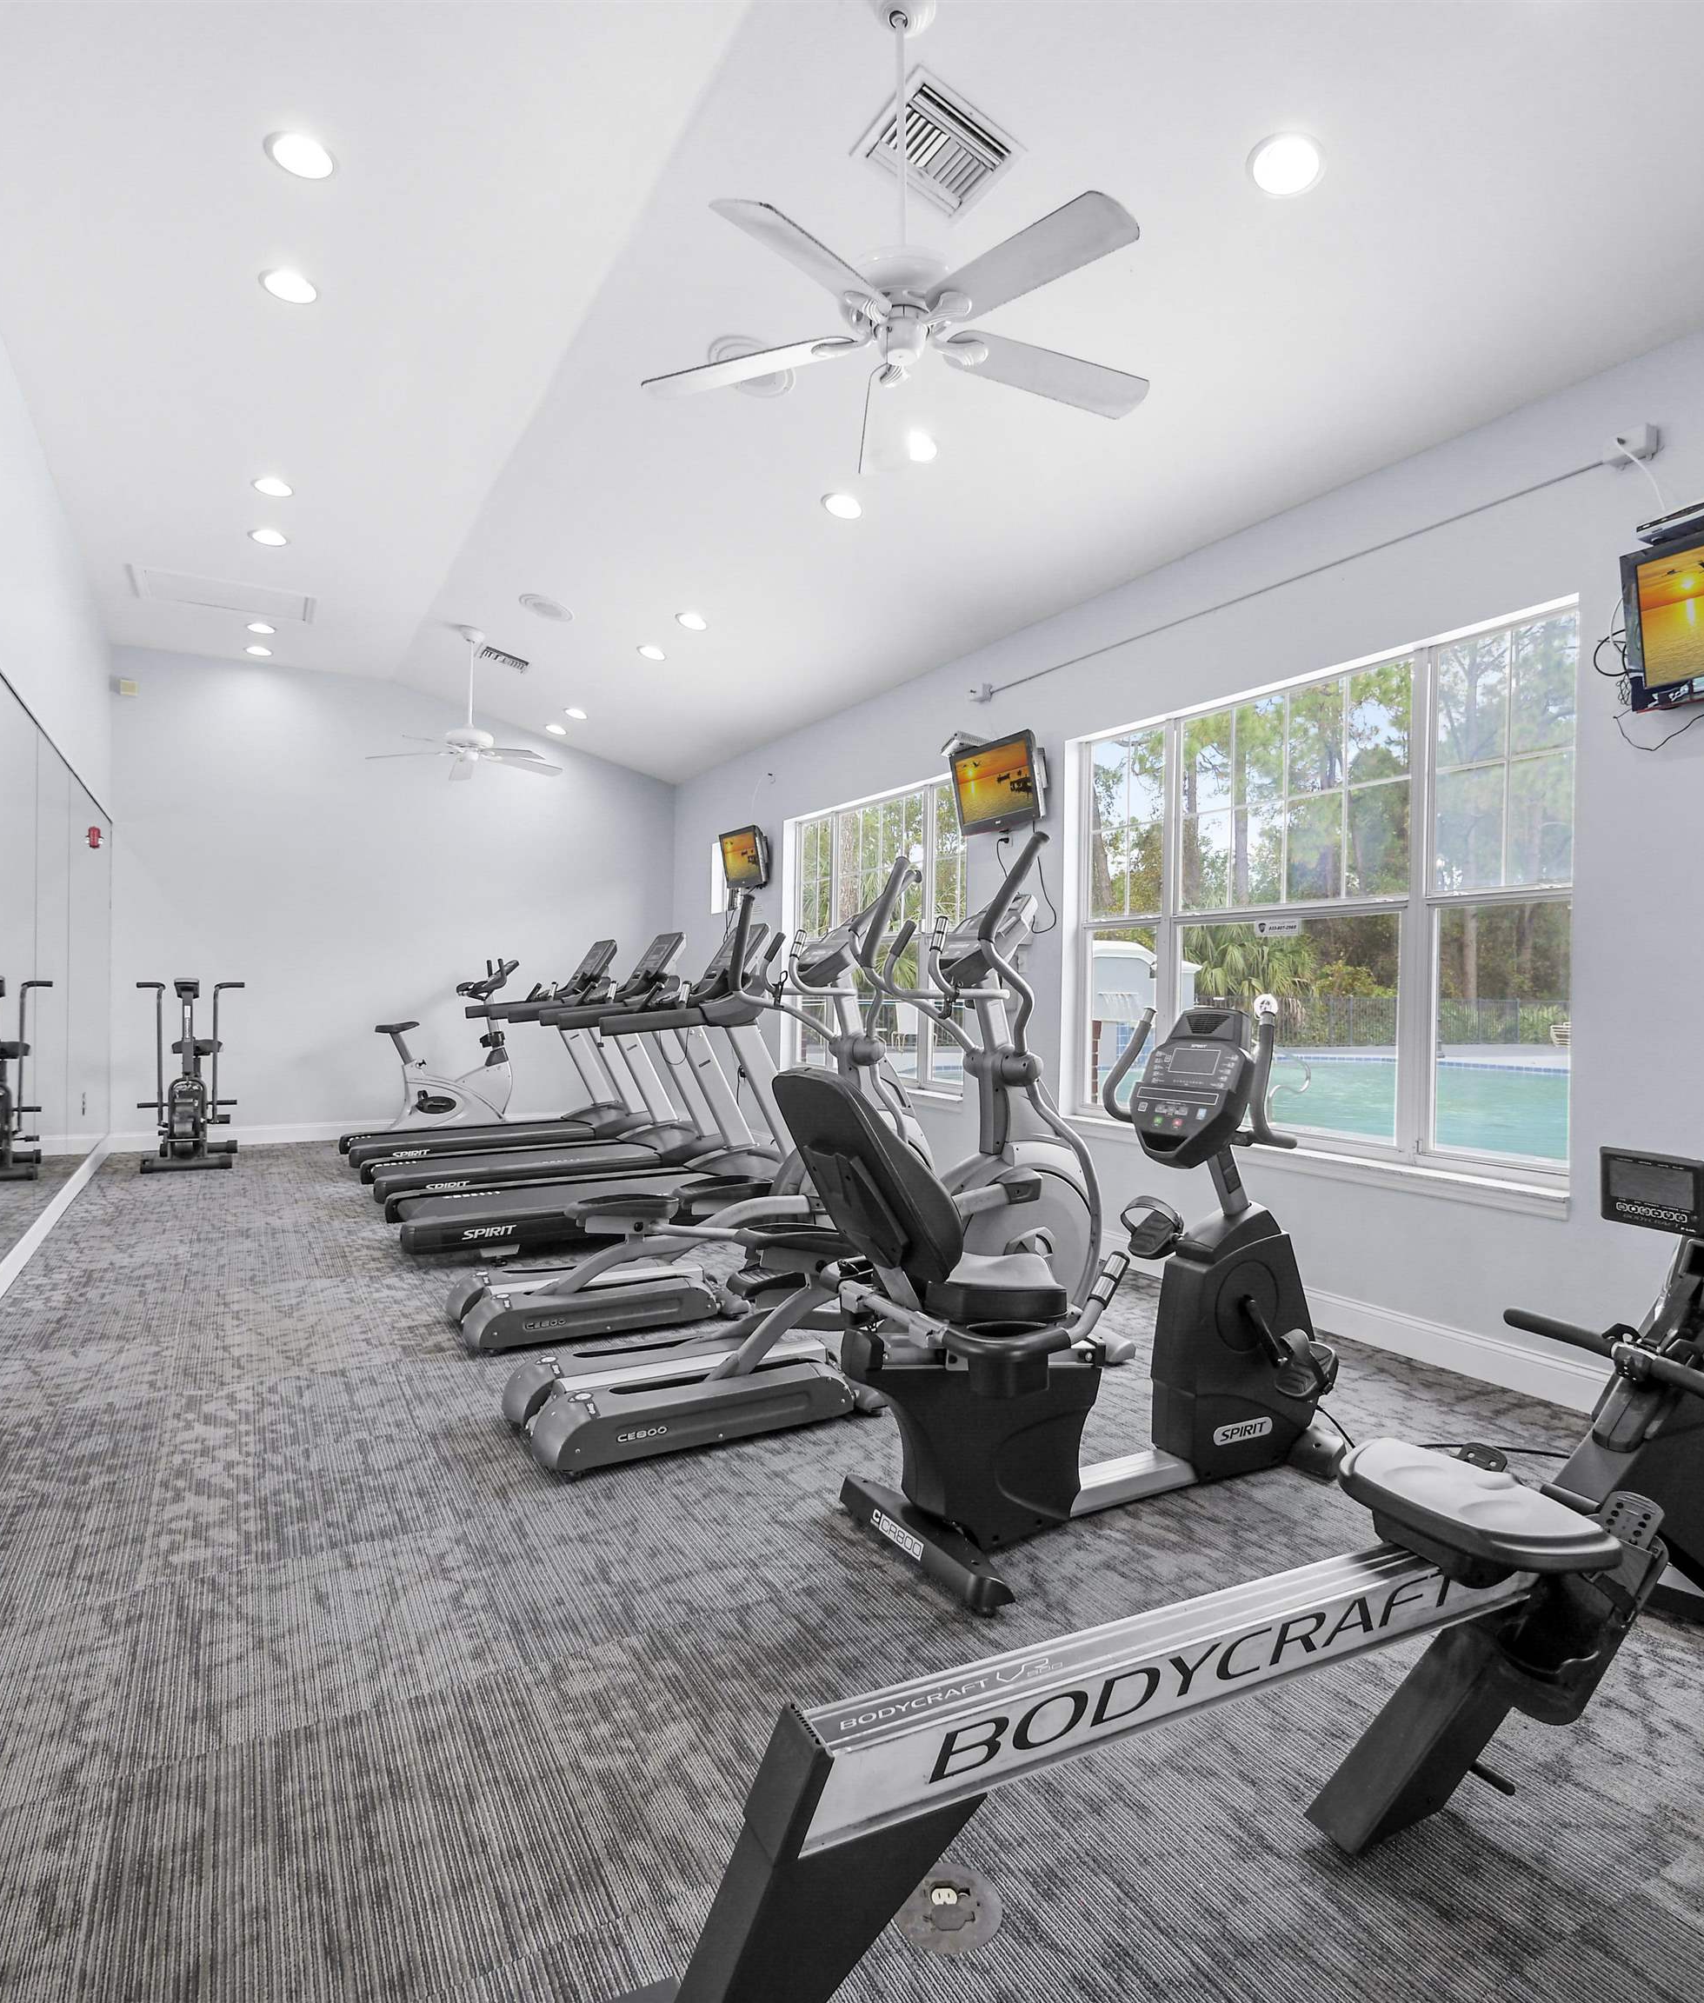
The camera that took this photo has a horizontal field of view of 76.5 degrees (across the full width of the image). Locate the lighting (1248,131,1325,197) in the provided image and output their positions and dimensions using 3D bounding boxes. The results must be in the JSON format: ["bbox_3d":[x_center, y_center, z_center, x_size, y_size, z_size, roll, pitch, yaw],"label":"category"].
[{"bbox_3d":[1.127,-2.171,2.797,0.190,0.030,0.190,10,-5,1],"label":"lighting"}]

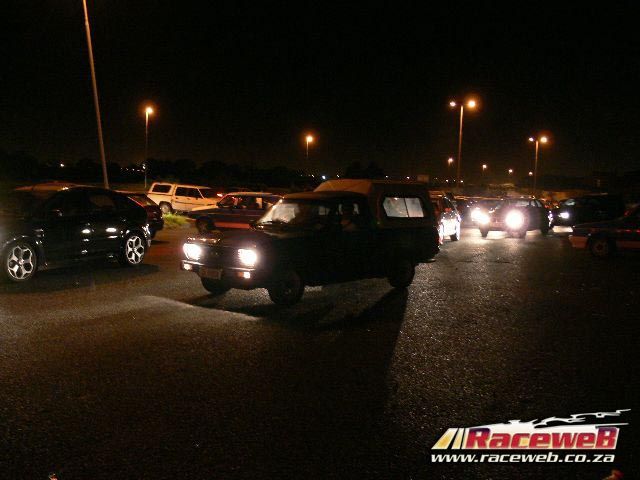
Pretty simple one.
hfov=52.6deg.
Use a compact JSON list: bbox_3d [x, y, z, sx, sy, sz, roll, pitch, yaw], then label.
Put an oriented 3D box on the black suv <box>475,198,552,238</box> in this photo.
[{"bbox_3d":[8.074,-0.887,26.758,1.650,1.430,4.100,6,6,38],"label":"black suv"}]

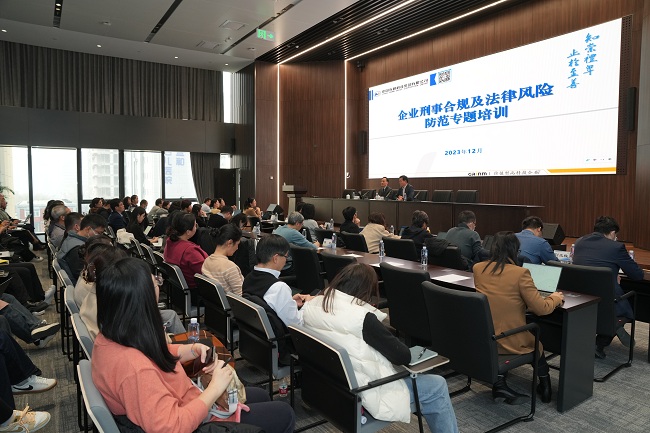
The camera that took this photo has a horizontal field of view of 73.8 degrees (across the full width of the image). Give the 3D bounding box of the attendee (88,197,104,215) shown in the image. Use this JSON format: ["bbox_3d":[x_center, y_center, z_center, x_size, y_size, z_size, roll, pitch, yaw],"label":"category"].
[{"bbox_3d":[-5.438,0.246,10.400,0.780,1.290,0.500,-3,5,-35],"label":"attendee"}]

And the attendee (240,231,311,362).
[{"bbox_3d":[-0.259,0.757,3.341,0.800,1.280,0.550,-3,5,-36],"label":"attendee"}]

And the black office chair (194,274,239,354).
[{"bbox_3d":[-0.708,0.917,3.528,0.620,0.870,0.600,-2,5,-34],"label":"black office chair"}]

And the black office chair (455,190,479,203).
[{"bbox_3d":[3.103,-0.072,9.950,0.620,1.000,0.580,-3,5,-36],"label":"black office chair"}]

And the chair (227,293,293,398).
[{"bbox_3d":[-0.361,0.989,3.241,0.600,0.830,0.600,-3,5,-37],"label":"chair"}]

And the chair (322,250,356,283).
[{"bbox_3d":[0.322,0.832,4.437,0.580,0.945,0.630,5,5,44],"label":"chair"}]

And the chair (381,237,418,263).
[{"bbox_3d":[1.110,0.747,5.843,0.580,0.945,0.630,4,5,36],"label":"chair"}]

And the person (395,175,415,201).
[{"bbox_3d":[1.720,-0.242,9.550,0.750,1.300,0.550,-3,5,-35],"label":"person"}]

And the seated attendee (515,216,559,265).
[{"bbox_3d":[2.306,0.644,4.971,0.850,1.280,0.540,-3,5,-38],"label":"seated attendee"}]

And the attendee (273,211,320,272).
[{"bbox_3d":[-0.345,0.588,5.885,0.800,1.290,0.550,-3,5,-35],"label":"attendee"}]

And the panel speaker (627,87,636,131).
[{"bbox_3d":[5.970,-2.082,8.430,0.170,0.830,0.150,-3,5,-36],"label":"panel speaker"}]

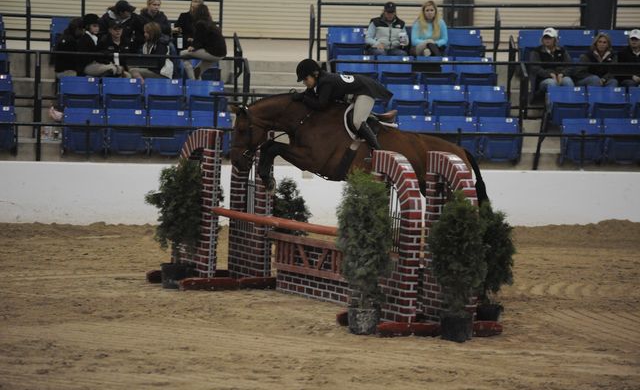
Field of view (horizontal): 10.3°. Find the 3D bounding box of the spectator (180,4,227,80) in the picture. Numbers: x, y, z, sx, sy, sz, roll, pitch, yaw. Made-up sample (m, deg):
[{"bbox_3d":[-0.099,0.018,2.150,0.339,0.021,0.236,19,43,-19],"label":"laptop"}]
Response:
[{"bbox_3d":[-1.508,-1.889,45.980,0.680,1.150,0.480,0,4,-23],"label":"spectator"}]

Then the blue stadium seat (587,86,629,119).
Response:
[{"bbox_3d":[3.857,-1.107,47.669,0.520,0.670,0.420,1,4,-7],"label":"blue stadium seat"}]

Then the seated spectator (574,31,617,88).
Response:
[{"bbox_3d":[3.489,-1.450,45.000,0.520,1.180,0.750,1,4,-3],"label":"seated spectator"}]

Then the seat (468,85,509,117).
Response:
[{"bbox_3d":[2.090,-1.032,44.200,0.500,0.660,0.450,1,4,-9],"label":"seat"}]

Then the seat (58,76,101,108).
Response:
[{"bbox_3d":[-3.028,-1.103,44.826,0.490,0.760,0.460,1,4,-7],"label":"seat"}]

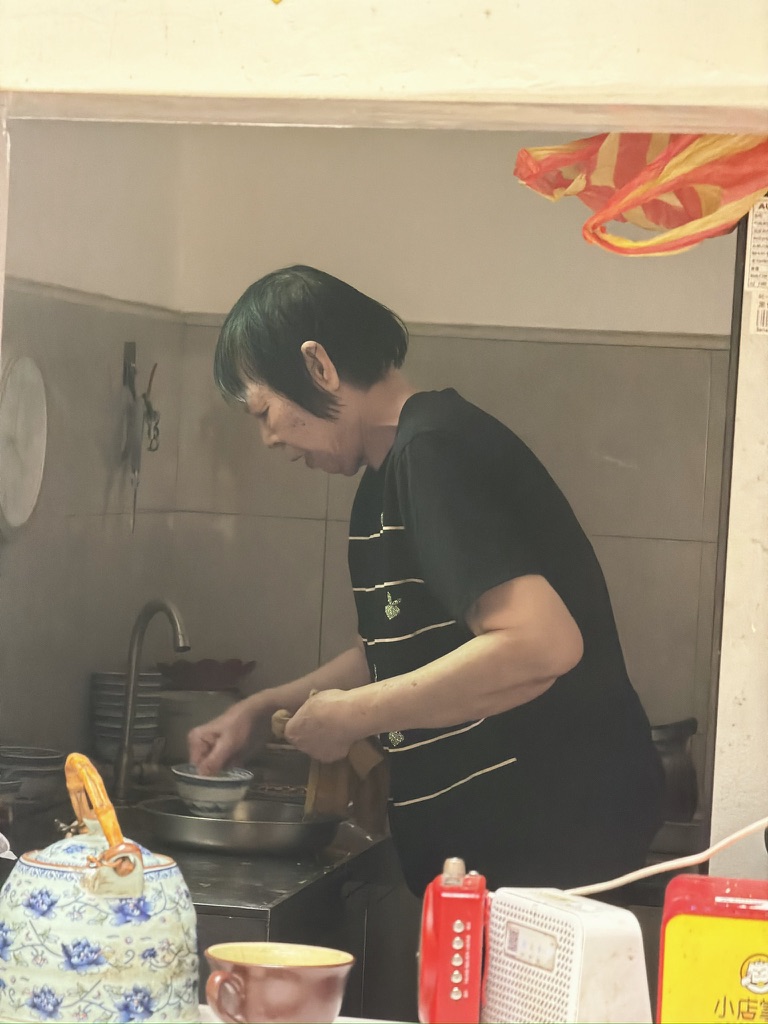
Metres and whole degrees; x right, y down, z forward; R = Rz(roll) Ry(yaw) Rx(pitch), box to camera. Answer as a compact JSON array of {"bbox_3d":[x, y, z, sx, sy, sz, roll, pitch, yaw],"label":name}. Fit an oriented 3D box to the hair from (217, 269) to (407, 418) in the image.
[{"bbox_3d":[-0.094,-0.192,3.430,0.210,0.190,0.180,-40,0,5],"label":"hair"}]

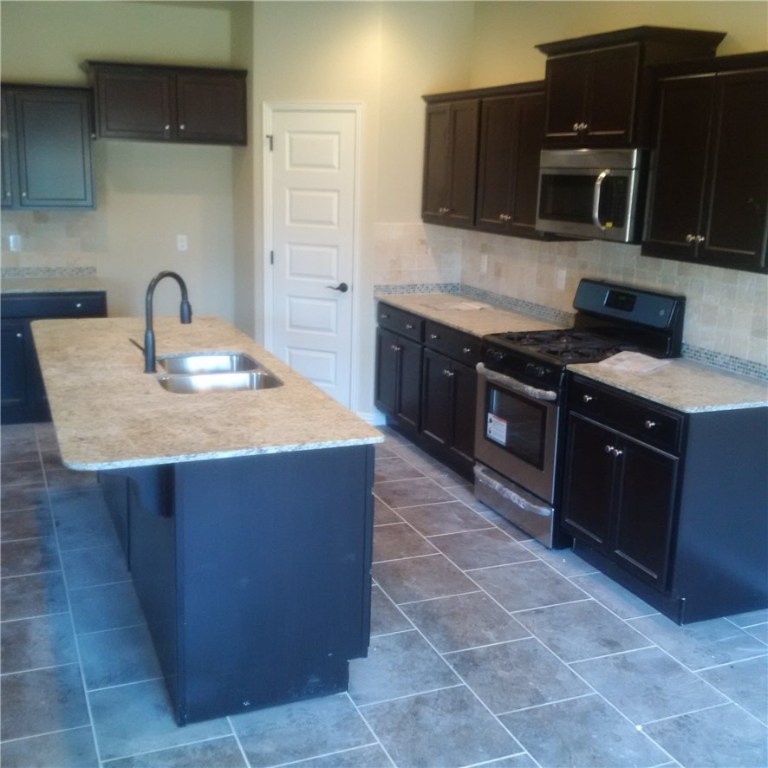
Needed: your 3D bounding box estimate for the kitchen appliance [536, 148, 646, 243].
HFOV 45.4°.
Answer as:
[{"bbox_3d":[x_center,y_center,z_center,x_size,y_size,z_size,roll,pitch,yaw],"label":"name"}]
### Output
[{"bbox_3d":[1.115,-0.925,4.459,0.395,0.404,0.763,-4,14,-22],"label":"kitchen appliance"}]

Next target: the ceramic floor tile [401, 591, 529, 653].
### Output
[{"bbox_3d":[0.317,0.947,3.641,0.405,0.010,0.405,-4,14,-22],"label":"ceramic floor tile"}]

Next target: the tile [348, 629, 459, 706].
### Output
[{"bbox_3d":[0.018,1.018,3.303,0.405,0.010,0.405,-4,14,-22],"label":"tile"}]

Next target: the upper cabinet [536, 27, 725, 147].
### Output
[{"bbox_3d":[1.108,-1.352,4.309,0.427,0.491,0.854,-4,15,-22],"label":"upper cabinet"}]

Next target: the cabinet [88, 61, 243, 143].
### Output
[{"bbox_3d":[-1.494,-1.886,6.241,1.033,0.470,0.622,-4,15,-22],"label":"cabinet"}]

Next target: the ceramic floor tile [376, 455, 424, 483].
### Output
[{"bbox_3d":[-0.012,0.513,5.437,0.405,0.010,0.405,-4,14,-22],"label":"ceramic floor tile"}]

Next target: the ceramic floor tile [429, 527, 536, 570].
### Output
[{"bbox_3d":[0.461,0.786,4.339,0.405,0.010,0.405,-4,14,-22],"label":"ceramic floor tile"}]

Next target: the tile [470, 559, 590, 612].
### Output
[{"bbox_3d":[0.615,0.873,3.953,0.402,0.010,0.402,-4,15,-22],"label":"tile"}]

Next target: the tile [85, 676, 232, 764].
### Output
[{"bbox_3d":[-0.734,1.073,2.983,0.405,0.010,0.405,-4,14,-22],"label":"tile"}]

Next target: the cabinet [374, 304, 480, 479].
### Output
[{"bbox_3d":[0.526,0.004,5.724,0.635,0.880,1.532,-4,14,-22],"label":"cabinet"}]

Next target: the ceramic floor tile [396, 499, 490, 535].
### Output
[{"bbox_3d":[0.302,0.691,4.680,0.402,0.010,0.402,-4,15,-22],"label":"ceramic floor tile"}]

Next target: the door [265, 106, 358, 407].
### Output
[{"bbox_3d":[-0.483,-0.778,6.277,0.640,2.060,0.050,7,15,21],"label":"door"}]

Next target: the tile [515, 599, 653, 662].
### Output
[{"bbox_3d":[0.771,0.965,3.589,0.402,0.010,0.402,-4,15,-22],"label":"tile"}]

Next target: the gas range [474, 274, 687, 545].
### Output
[{"bbox_3d":[0.933,0.117,4.618,0.693,1.165,0.758,-4,15,-22],"label":"gas range"}]

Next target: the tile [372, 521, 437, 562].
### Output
[{"bbox_3d":[0.004,0.760,4.358,0.402,0.010,0.402,-4,15,-22],"label":"tile"}]

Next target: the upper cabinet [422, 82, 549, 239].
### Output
[{"bbox_3d":[0.697,-1.323,5.468,0.345,0.801,1.532,-4,14,-22],"label":"upper cabinet"}]

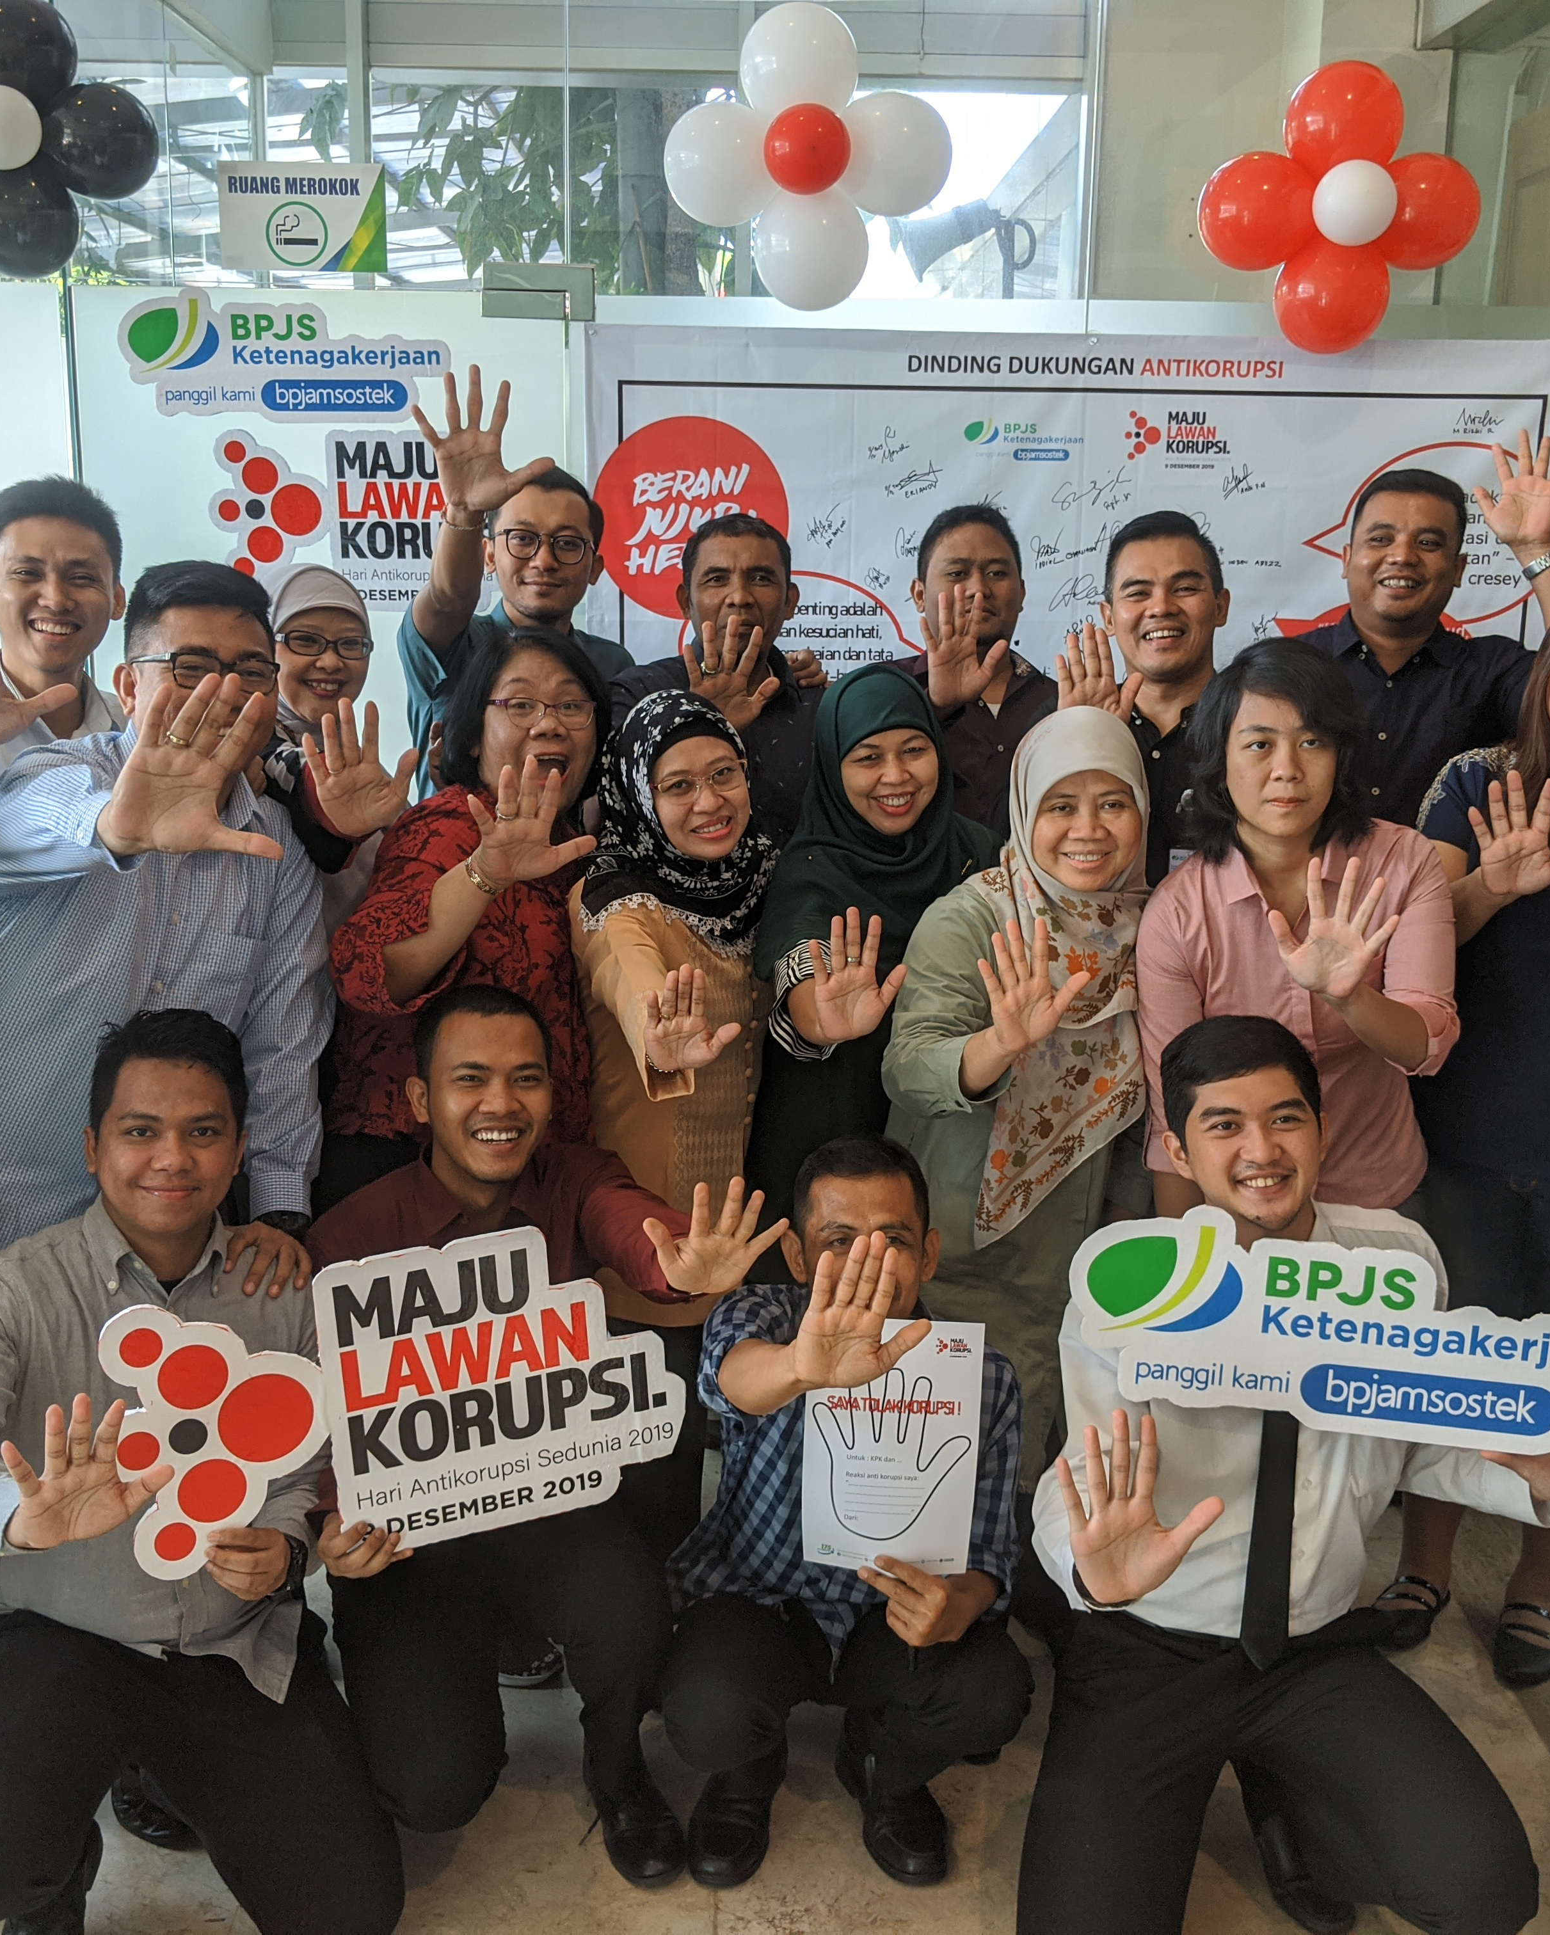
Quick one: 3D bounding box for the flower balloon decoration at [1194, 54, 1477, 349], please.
[{"bbox_3d":[1.010,-1.358,3.600,0.500,0.520,0.270,1,12,0],"label":"flower balloon decoration"}]

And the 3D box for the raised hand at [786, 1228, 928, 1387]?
[{"bbox_3d":[0.089,0.359,2.100,0.135,0.175,0.070,23,-4,4],"label":"raised hand"}]

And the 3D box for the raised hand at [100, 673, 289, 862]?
[{"bbox_3d":[-0.569,-0.195,1.960,0.178,0.188,0.070,20,7,-10],"label":"raised hand"}]

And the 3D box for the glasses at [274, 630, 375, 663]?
[{"bbox_3d":[-0.659,-0.467,2.894,0.140,0.043,0.140,2,11,-21],"label":"glasses"}]

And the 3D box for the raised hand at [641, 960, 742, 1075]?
[{"bbox_3d":[-0.098,0.060,2.380,0.122,0.145,0.060,3,21,-1],"label":"raised hand"}]

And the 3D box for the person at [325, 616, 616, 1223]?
[{"bbox_3d":[-0.391,0.337,2.628,0.470,1.520,0.480,-2,12,-15],"label":"person"}]

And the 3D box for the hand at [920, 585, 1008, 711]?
[{"bbox_3d":[0.268,-0.454,2.860,0.130,0.180,0.080,0,13,-3],"label":"hand"}]

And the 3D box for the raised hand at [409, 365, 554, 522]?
[{"bbox_3d":[-0.386,-0.690,2.650,0.185,0.200,0.070,-1,13,-8],"label":"raised hand"}]

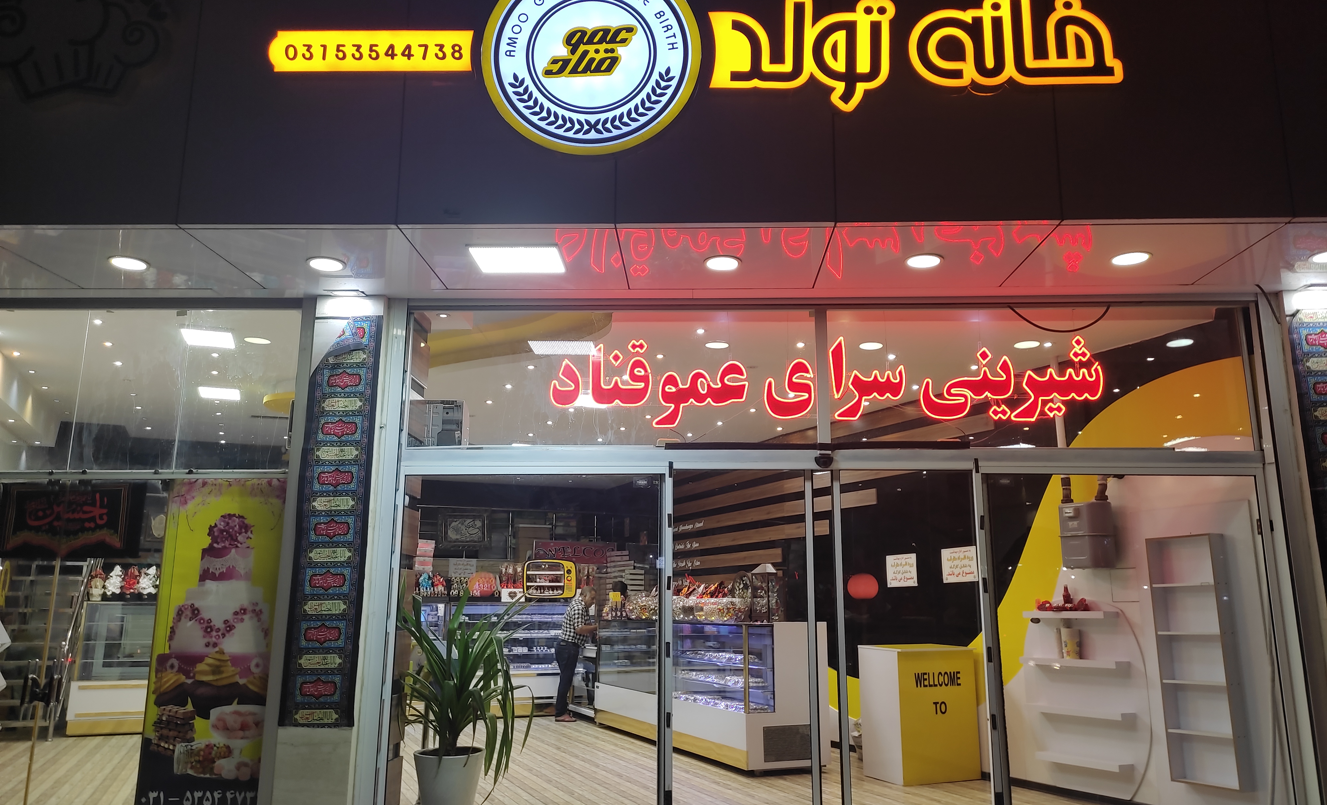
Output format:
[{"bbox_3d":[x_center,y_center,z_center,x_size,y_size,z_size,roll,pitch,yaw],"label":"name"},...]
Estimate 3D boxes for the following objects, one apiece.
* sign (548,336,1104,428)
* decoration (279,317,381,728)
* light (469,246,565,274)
[{"bbox_3d":[1.133,-0.146,6.998,3.869,0.651,0.041,0,-12,2],"label":"sign"},{"bbox_3d":[-2.212,0.736,6.615,0.498,2.721,0.020,0,-12,2],"label":"decoration"},{"bbox_3d":[-0.911,-0.890,6.251,0.556,0.036,0.535,0,-12,2],"label":"light"}]

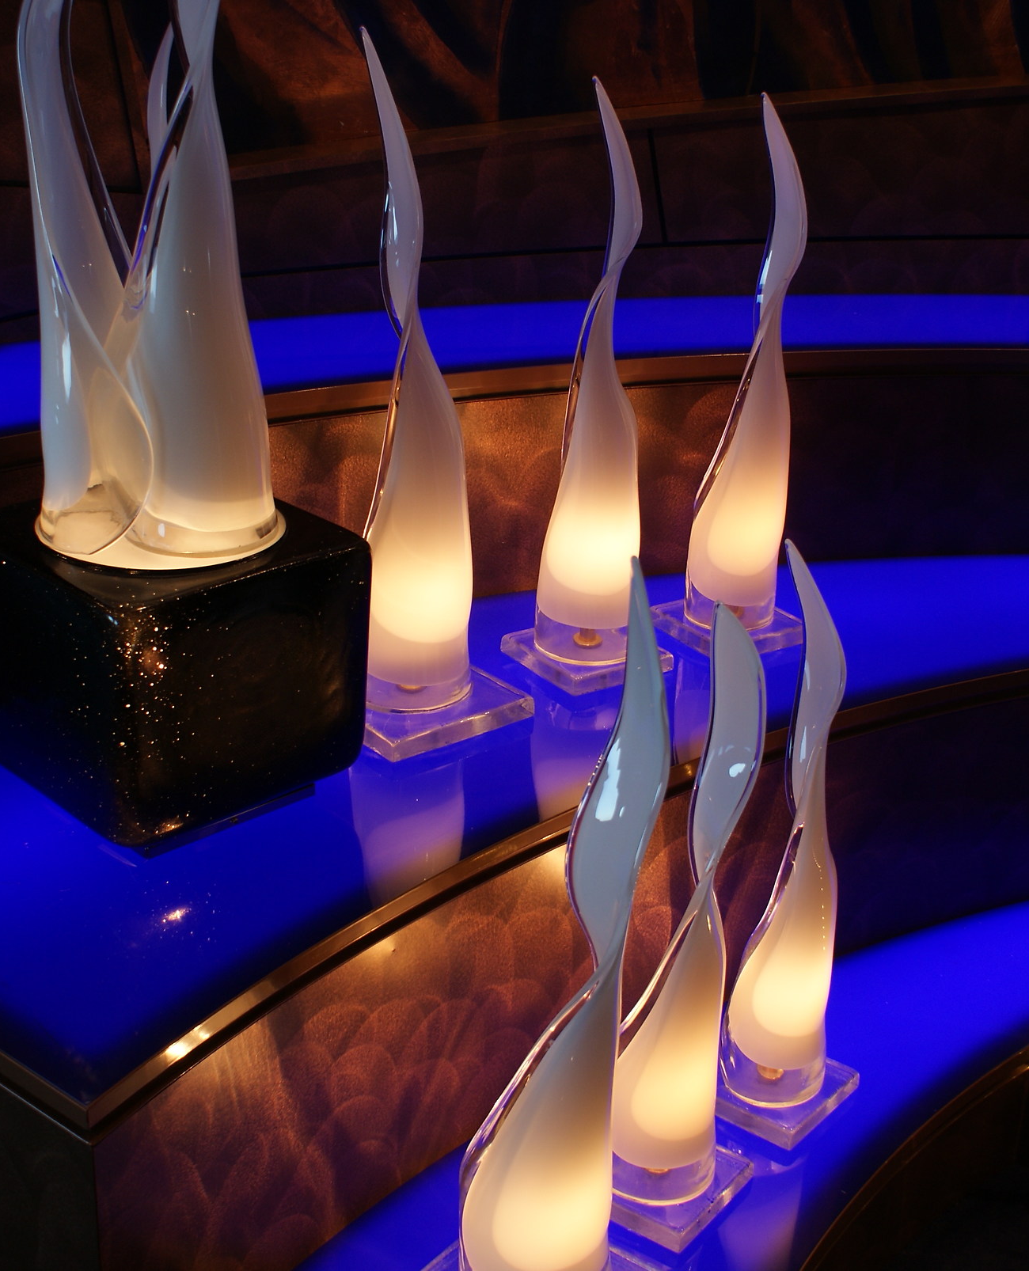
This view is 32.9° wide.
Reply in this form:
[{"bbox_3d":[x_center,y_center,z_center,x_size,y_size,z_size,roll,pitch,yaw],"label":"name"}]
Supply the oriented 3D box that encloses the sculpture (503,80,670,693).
[{"bbox_3d":[0.075,-0.211,1.489,0.112,0.506,0.112,-13,26,-34],"label":"sculpture"}]

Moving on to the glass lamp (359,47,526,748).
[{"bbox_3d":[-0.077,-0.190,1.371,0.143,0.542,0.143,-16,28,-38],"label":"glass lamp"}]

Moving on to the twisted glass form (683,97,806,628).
[{"bbox_3d":[0.210,-0.239,1.570,0.084,0.475,0.086,2,21,0],"label":"twisted glass form"}]

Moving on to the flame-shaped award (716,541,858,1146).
[{"bbox_3d":[0.223,0.158,1.386,0.113,0.489,0.113,19,27,36],"label":"flame-shaped award"}]

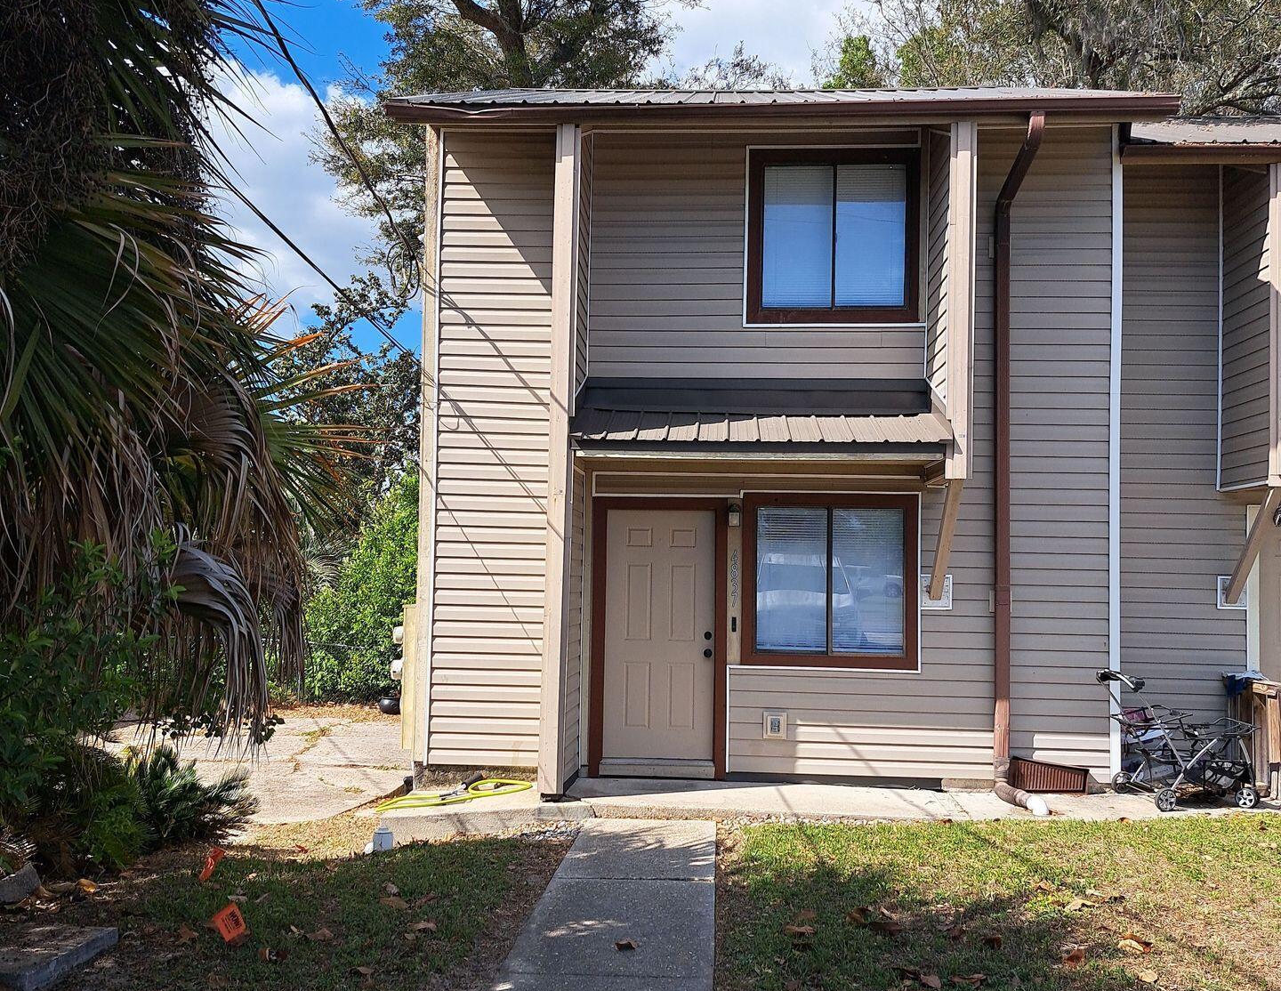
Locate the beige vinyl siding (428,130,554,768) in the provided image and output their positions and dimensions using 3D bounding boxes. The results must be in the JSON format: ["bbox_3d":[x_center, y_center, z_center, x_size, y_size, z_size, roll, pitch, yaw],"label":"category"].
[{"bbox_3d":[-1.185,-0.410,9.652,1.020,5.190,0.080,1,-3,5],"label":"beige vinyl siding"}]

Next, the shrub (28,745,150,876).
[{"bbox_3d":[-3.311,1.819,7.194,0.700,0.740,0.650,1,-3,5],"label":"shrub"}]

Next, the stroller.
[{"bbox_3d":[4.093,1.853,8.968,1.100,0.950,0.640,1,-3,0],"label":"stroller"}]

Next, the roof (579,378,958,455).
[{"bbox_3d":[0.891,-0.635,8.996,2.720,0.680,0.980,1,-3,5],"label":"roof"}]

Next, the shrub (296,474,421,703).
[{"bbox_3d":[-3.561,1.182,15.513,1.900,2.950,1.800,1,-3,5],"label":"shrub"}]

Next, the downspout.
[{"bbox_3d":[2.780,-0.257,8.745,0.140,4.860,1.080,1,-3,5],"label":"downspout"}]

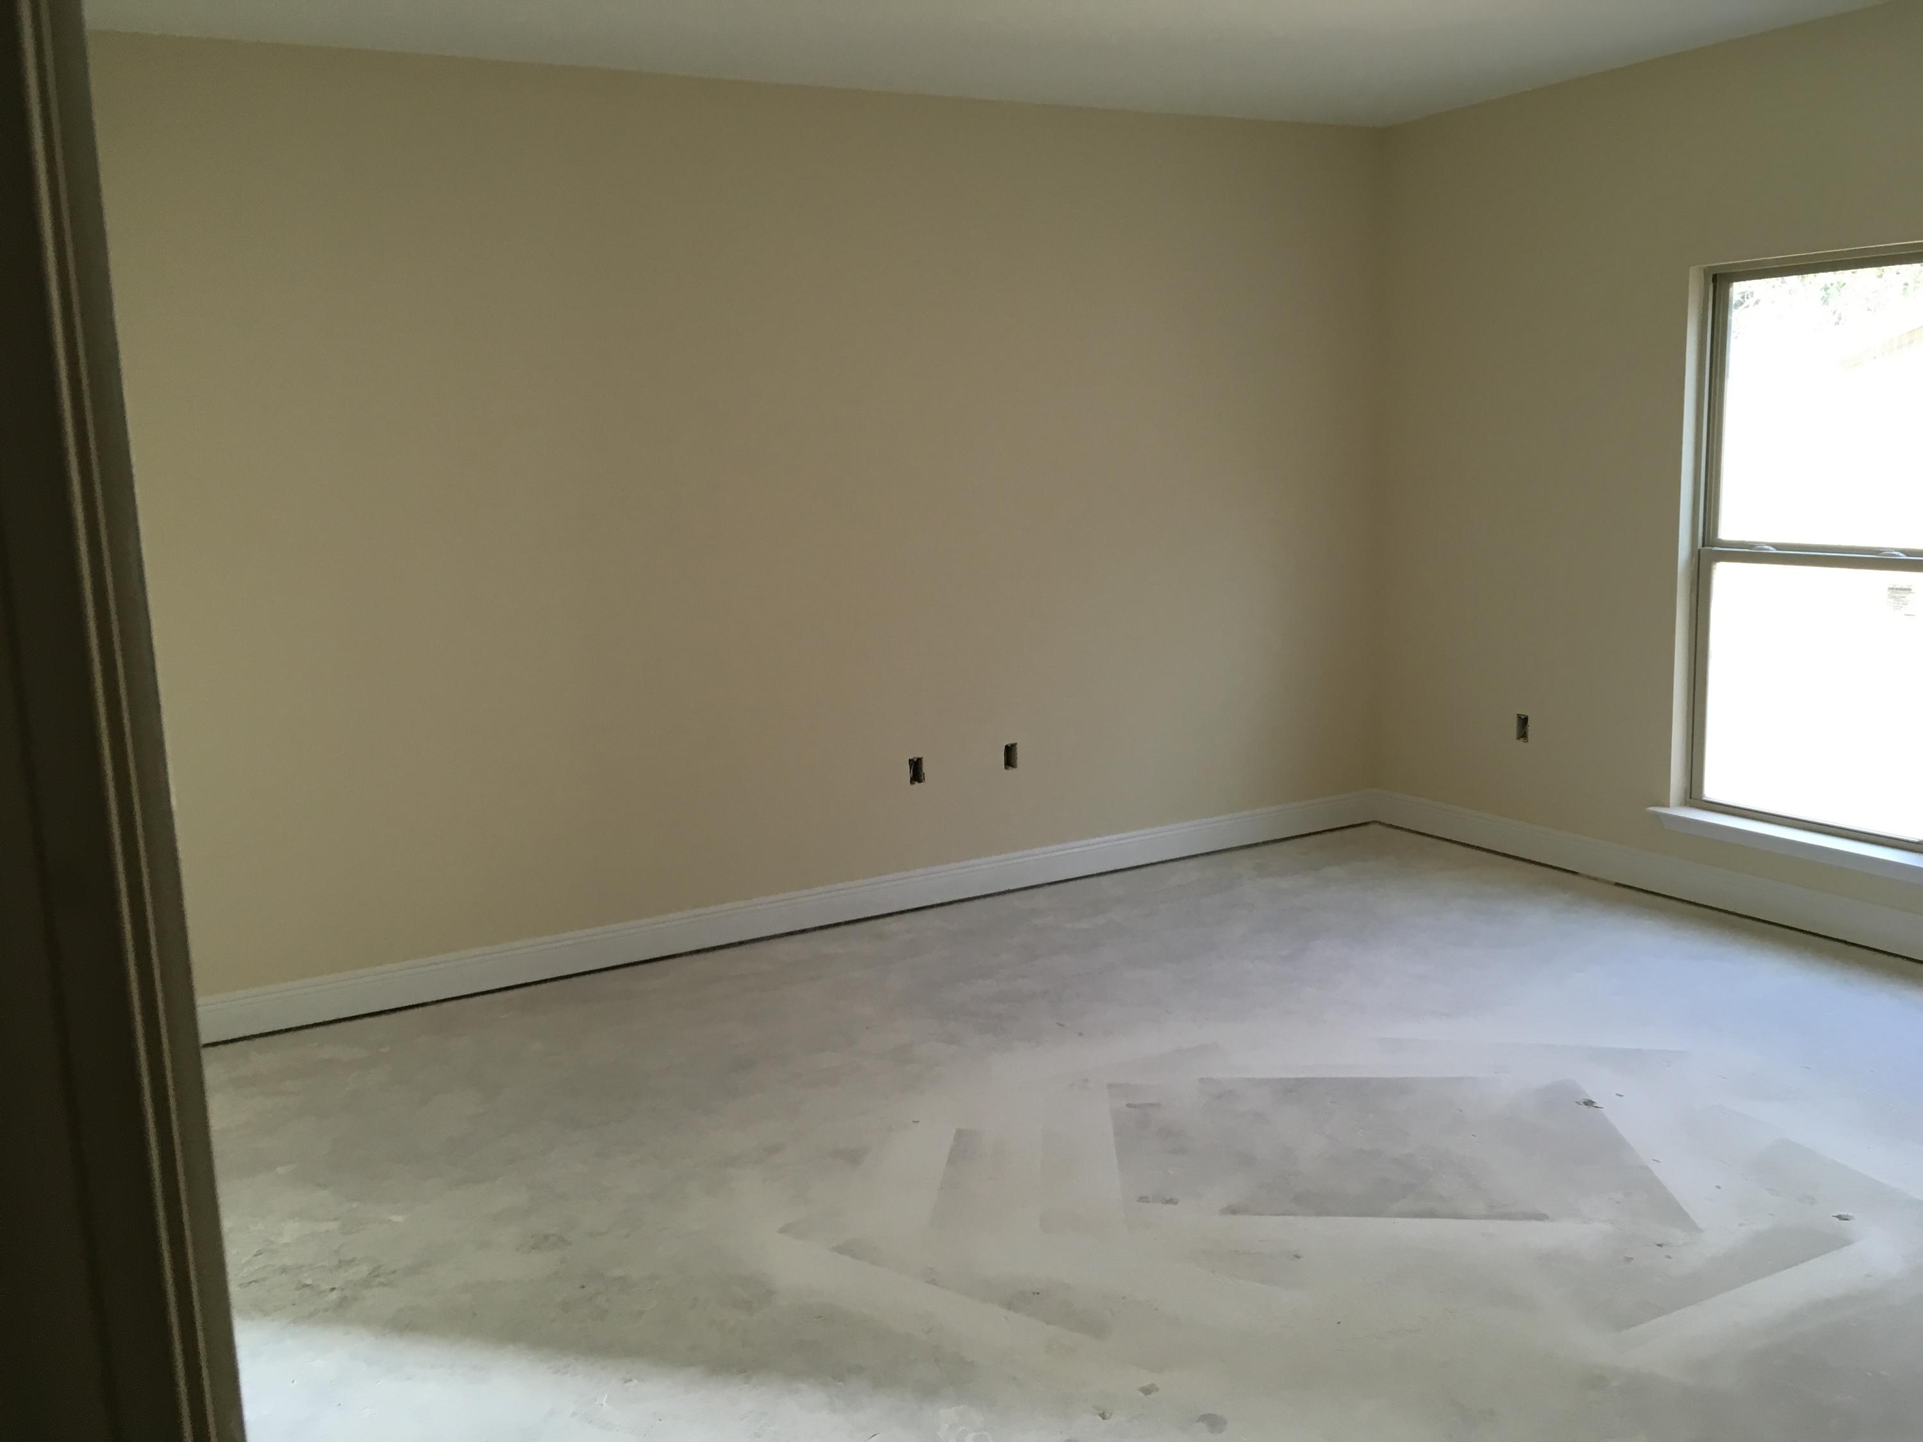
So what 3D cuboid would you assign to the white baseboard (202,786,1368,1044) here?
[{"bbox_3d":[-0.237,0.599,5.670,4.482,0.135,0.020,-7,11,-28],"label":"white baseboard"}]

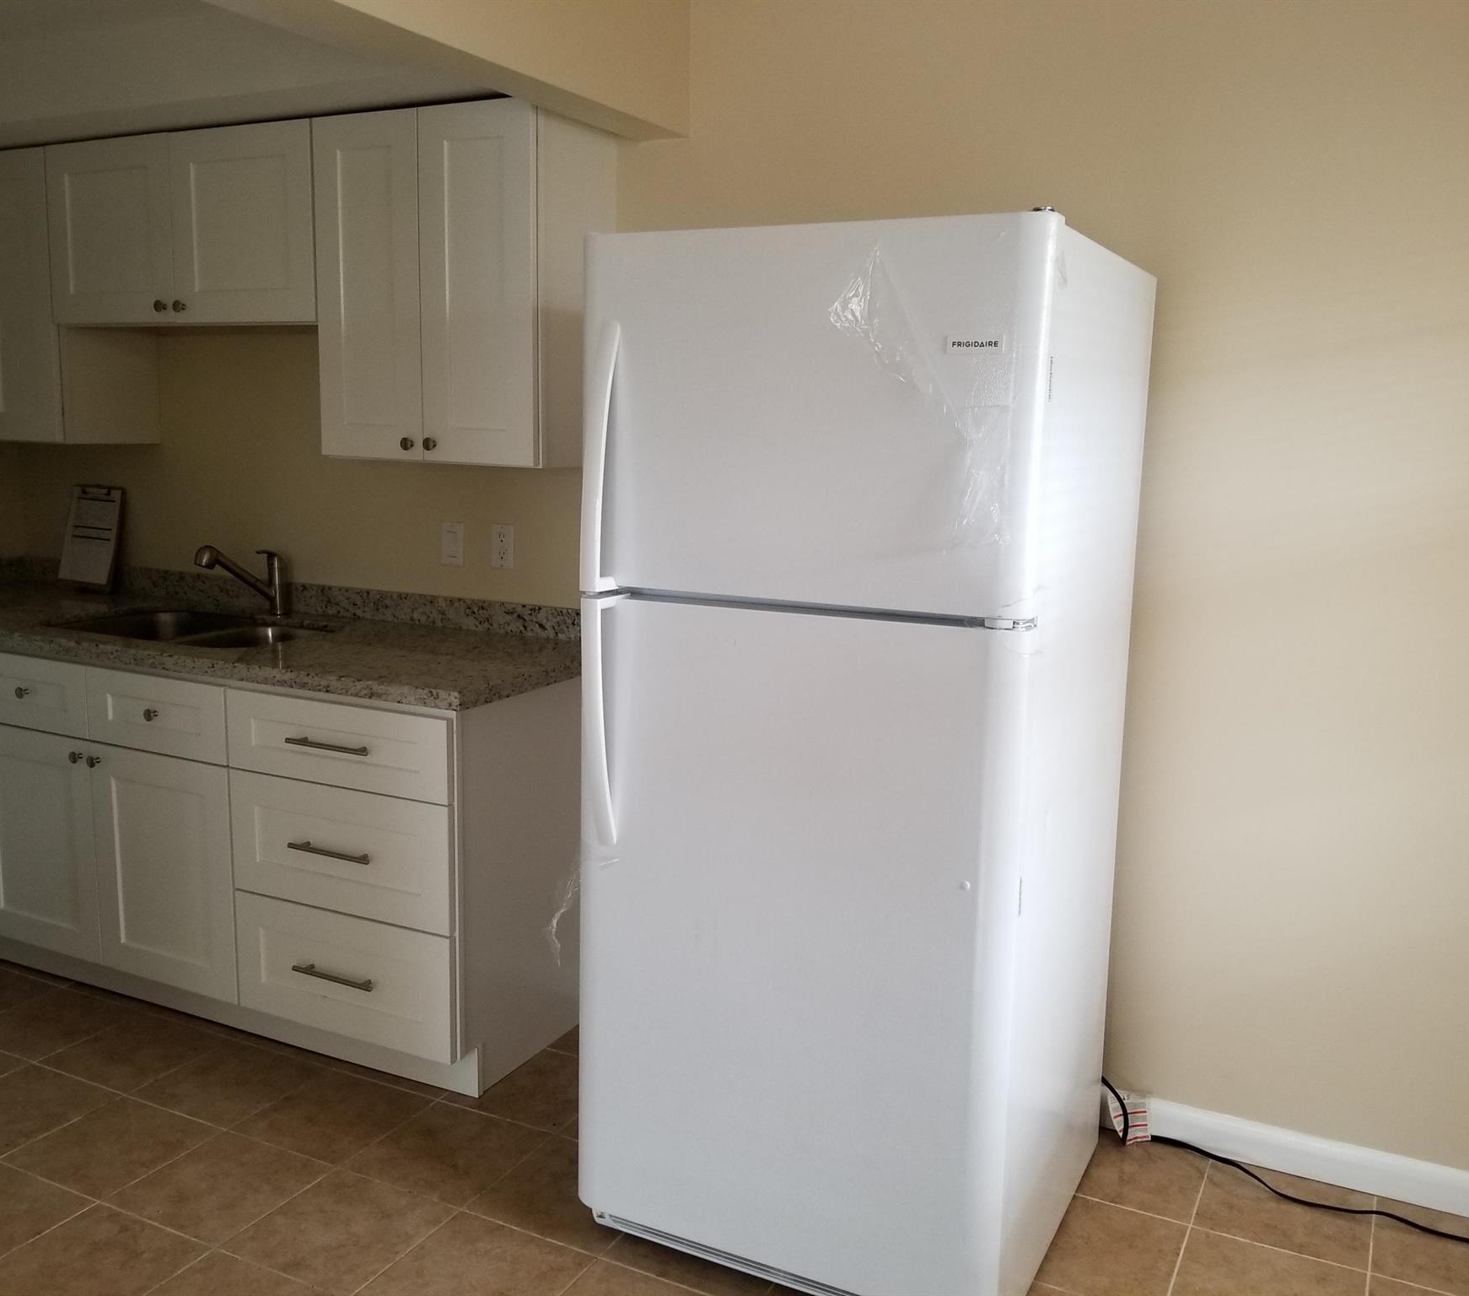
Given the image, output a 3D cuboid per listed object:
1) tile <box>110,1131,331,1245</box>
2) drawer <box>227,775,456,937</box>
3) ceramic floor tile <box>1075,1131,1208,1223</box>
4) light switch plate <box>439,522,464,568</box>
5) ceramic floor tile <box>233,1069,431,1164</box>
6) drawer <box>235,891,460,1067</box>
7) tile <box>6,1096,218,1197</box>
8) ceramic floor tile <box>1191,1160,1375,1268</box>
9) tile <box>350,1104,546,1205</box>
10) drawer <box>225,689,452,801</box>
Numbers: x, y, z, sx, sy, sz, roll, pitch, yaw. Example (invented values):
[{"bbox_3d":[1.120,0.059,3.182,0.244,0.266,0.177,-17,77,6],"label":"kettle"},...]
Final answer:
[{"bbox_3d":[-0.990,1.036,2.500,0.300,0.010,0.300,6,10,26],"label":"tile"},{"bbox_3d":[-0.753,0.404,3.035,0.611,0.285,0.500,6,10,26],"label":"drawer"},{"bbox_3d":[0.770,1.044,2.589,0.298,0.010,0.265,5,10,26],"label":"ceramic floor tile"},{"bbox_3d":[-0.729,-0.265,3.346,0.072,0.116,0.007,6,10,26],"label":"light switch plate"},{"bbox_3d":[-0.845,0.990,2.744,0.298,0.010,0.298,5,10,26],"label":"ceramic floor tile"},{"bbox_3d":[-0.771,0.689,3.054,0.620,0.286,0.500,5,10,26],"label":"drawer"},{"bbox_3d":[-1.249,1.004,2.614,0.298,0.010,0.298,5,10,26],"label":"tile"},{"bbox_3d":[1.053,1.086,2.493,0.300,0.010,0.277,6,10,26],"label":"ceramic floor tile"},{"bbox_3d":[-0.574,1.016,2.610,0.298,0.010,0.298,5,10,26],"label":"tile"},{"bbox_3d":[-0.747,0.174,2.998,0.611,0.178,0.500,6,10,26],"label":"drawer"}]

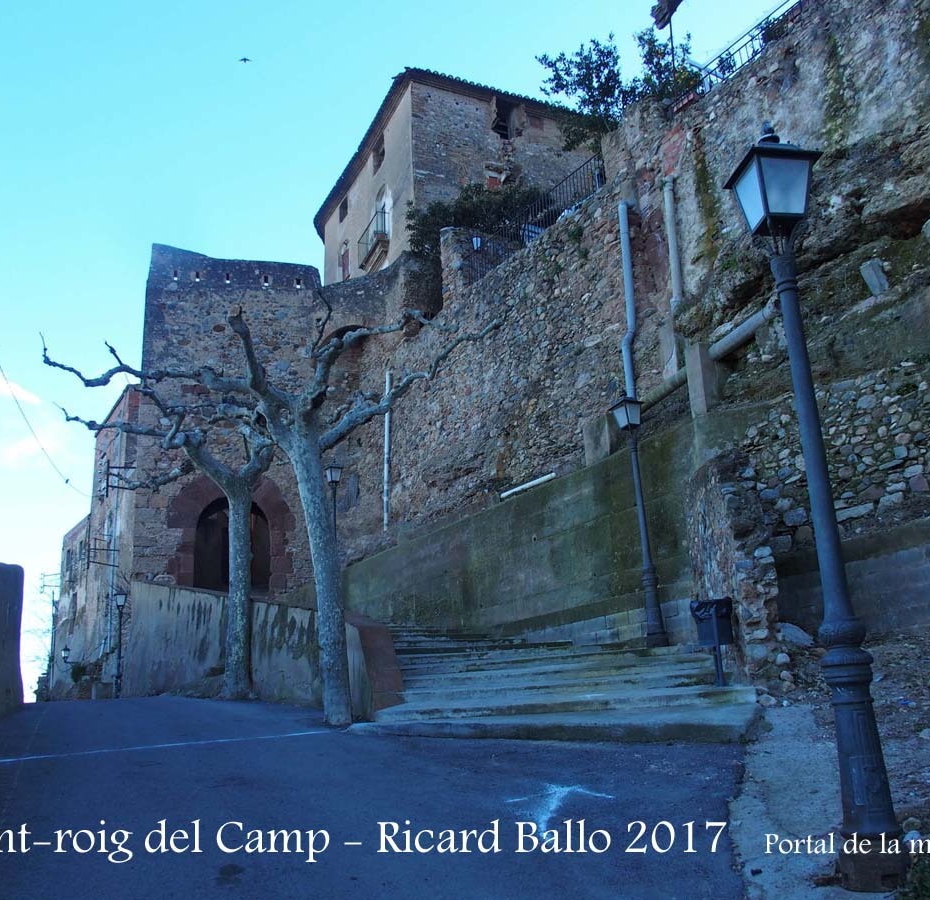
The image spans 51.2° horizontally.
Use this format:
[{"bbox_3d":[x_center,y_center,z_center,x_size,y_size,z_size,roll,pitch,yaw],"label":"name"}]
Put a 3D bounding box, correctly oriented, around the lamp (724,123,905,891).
[{"bbox_3d":[1.805,0.076,5.029,0.410,4.020,0.410,0,-16,-9],"label":"lamp"}]

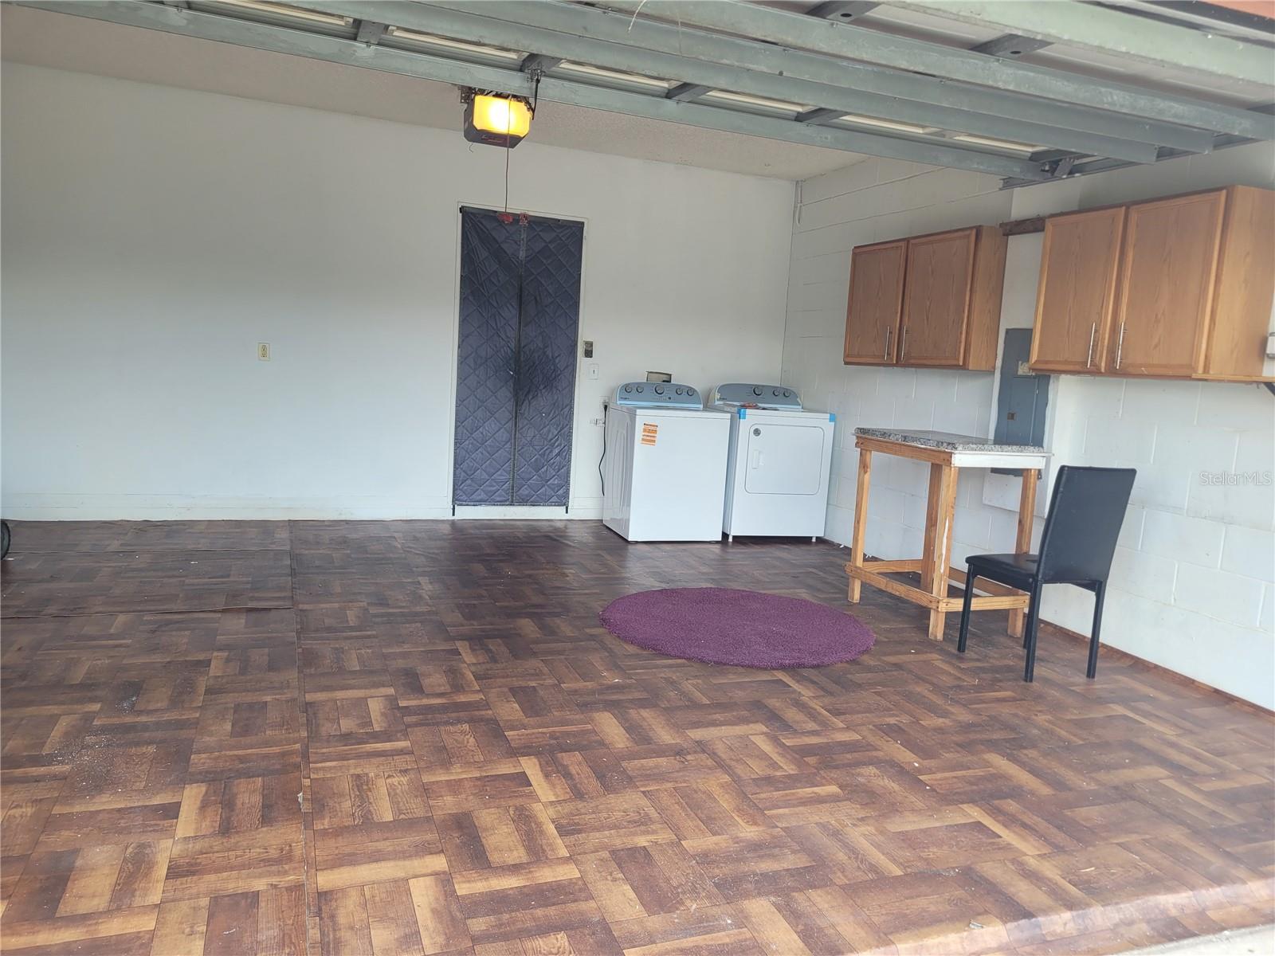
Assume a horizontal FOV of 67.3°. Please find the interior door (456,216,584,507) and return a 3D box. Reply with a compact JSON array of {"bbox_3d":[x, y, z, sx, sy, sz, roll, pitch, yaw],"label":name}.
[{"bbox_3d":[-0.859,-0.832,6.966,0.900,2.110,0.040,1,7,-20],"label":"interior door"}]

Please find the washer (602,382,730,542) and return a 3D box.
[{"bbox_3d":[0.203,-0.134,6.944,0.690,1.090,0.690,1,7,-17],"label":"washer"}]

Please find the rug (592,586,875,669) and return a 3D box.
[{"bbox_3d":[0.479,0.706,4.672,1.320,0.030,1.320,3,7,0],"label":"rug"}]

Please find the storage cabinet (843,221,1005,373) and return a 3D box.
[{"bbox_3d":[1.735,-1.043,5.762,0.320,0.765,1.220,1,7,-20],"label":"storage cabinet"}]

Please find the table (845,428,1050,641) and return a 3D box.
[{"bbox_3d":[1.583,0.264,5.061,0.600,0.953,0.900,1,7,-20],"label":"table"}]

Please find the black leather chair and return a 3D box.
[{"bbox_3d":[1.796,0.386,4.254,0.420,0.930,0.550,1,7,-19],"label":"black leather chair"}]

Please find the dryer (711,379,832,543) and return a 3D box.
[{"bbox_3d":[0.953,-0.134,7.201,0.735,1.115,0.710,1,7,-16],"label":"dryer"}]

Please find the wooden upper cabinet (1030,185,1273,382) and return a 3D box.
[{"bbox_3d":[2.278,-0.837,4.298,0.320,0.755,0.980,1,7,-20],"label":"wooden upper cabinet"}]

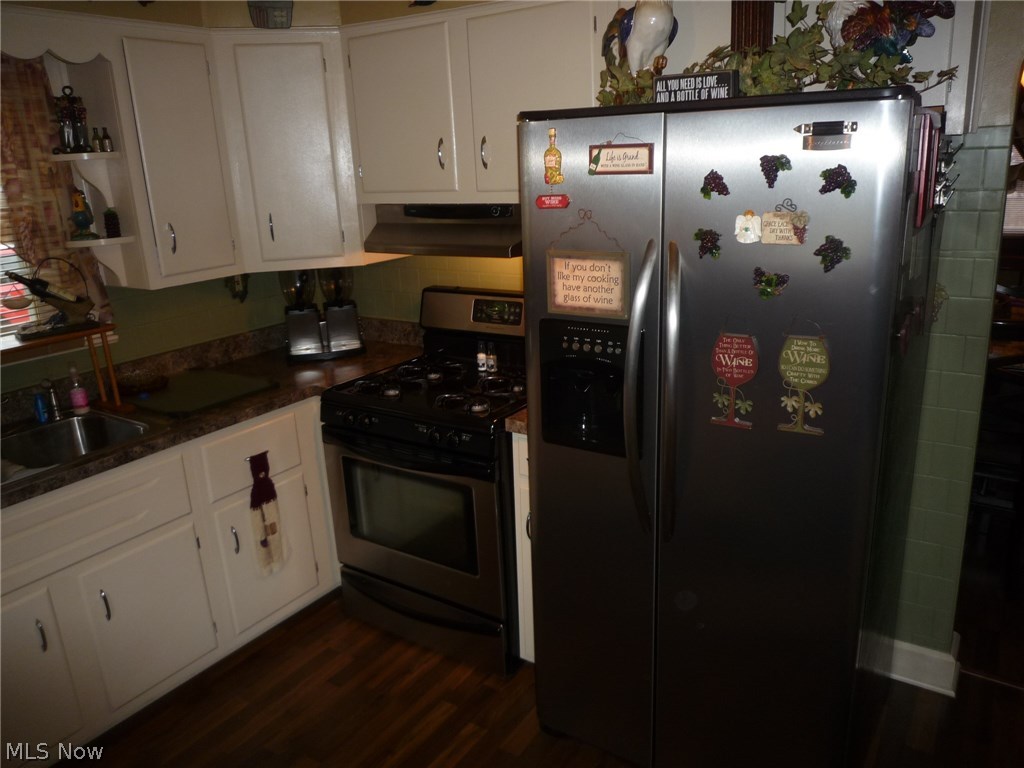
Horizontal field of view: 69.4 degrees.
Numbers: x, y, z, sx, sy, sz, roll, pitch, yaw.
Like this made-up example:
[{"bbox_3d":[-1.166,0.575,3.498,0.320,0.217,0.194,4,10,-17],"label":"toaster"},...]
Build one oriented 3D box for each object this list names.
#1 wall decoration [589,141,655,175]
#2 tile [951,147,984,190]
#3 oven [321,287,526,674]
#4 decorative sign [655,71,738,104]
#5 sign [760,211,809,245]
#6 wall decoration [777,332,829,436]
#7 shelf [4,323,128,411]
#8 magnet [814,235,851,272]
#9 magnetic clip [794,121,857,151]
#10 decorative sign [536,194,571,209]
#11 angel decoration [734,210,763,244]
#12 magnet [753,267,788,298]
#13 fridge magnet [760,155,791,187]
[{"bbox_3d":[0.242,-0.496,1.629,0.157,0.064,0.011,9,19,34],"label":"wall decoration"},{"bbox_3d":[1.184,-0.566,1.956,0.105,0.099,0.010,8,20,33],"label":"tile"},{"bbox_3d":[-0.193,0.299,2.779,0.757,1.184,0.710,8,20,32],"label":"oven"},{"bbox_3d":[0.405,-0.647,1.632,0.177,0.063,0.044,8,19,33],"label":"decorative sign"},{"bbox_3d":[0.544,-0.310,1.471,0.093,0.067,0.012,7,19,30],"label":"sign"},{"bbox_3d":[0.622,0.006,1.582,0.104,0.223,0.012,6,18,27],"label":"wall decoration"},{"bbox_3d":[-1.561,0.030,2.180,0.210,0.287,0.780,8,20,33],"label":"shelf"},{"bbox_3d":[0.638,-0.259,1.472,0.060,0.071,0.014,8,20,32],"label":"magnet"},{"bbox_3d":[0.599,-0.474,1.418,0.112,0.051,0.028,8,19,31],"label":"magnetic clip"},{"bbox_3d":[0.099,-0.438,1.779,0.089,0.032,0.006,8,20,32],"label":"decorative sign"},{"bbox_3d":[0.494,-0.327,1.545,0.049,0.066,0.015,8,20,32],"label":"angel decoration"},{"bbox_3d":[0.544,-0.211,1.553,0.071,0.065,0.015,6,18,27],"label":"magnet"},{"bbox_3d":[0.532,-0.430,1.491,0.062,0.065,0.015,6,18,27],"label":"fridge magnet"}]

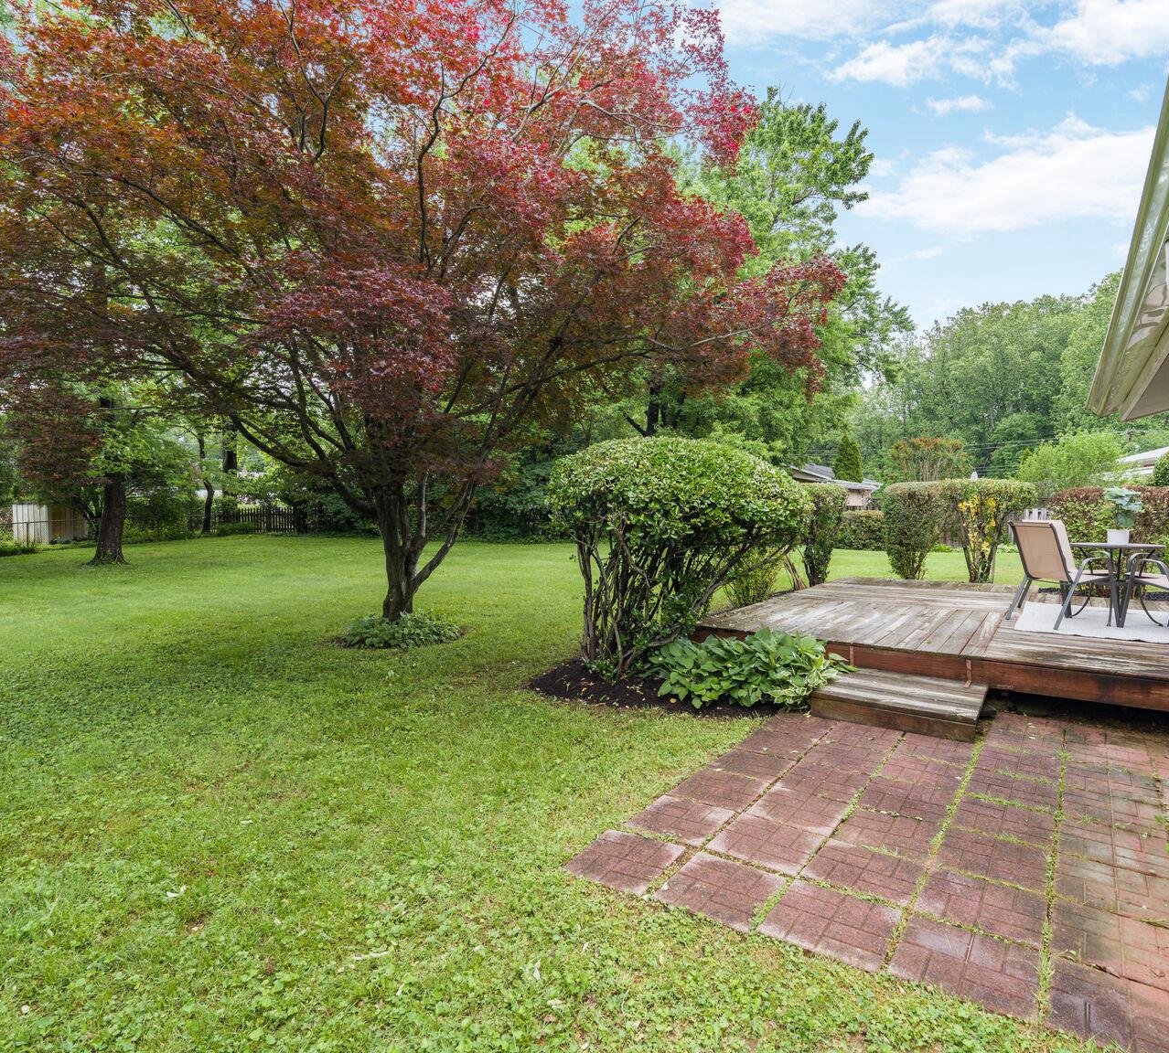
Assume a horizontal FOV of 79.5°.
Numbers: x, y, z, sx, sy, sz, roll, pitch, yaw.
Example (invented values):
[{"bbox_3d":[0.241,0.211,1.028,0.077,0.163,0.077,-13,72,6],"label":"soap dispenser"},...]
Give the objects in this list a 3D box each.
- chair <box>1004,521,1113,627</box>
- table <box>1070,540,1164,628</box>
[{"bbox_3d":[4.453,0.446,6.534,0.700,0.930,0.580,0,1,-8],"label":"chair"},{"bbox_3d":[5.133,0.550,6.758,0.760,0.735,0.760,1,1,34],"label":"table"}]

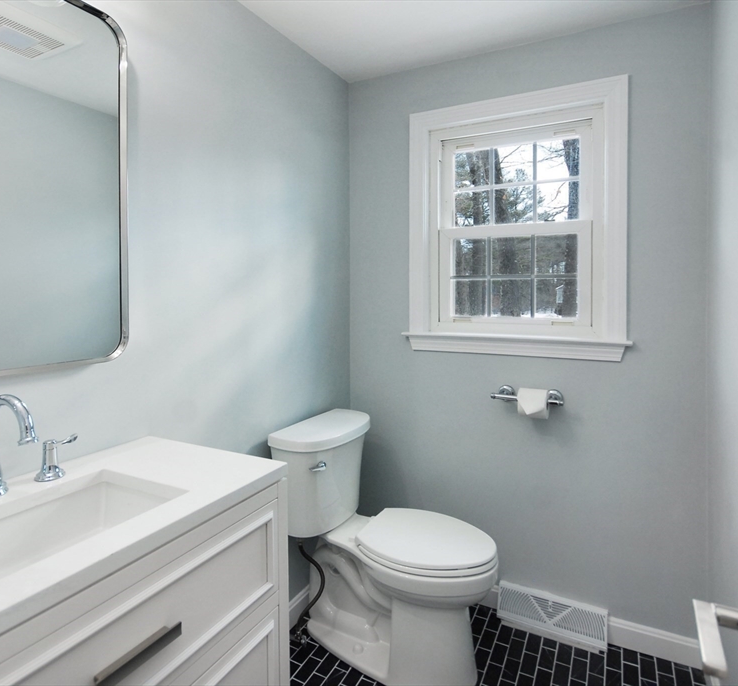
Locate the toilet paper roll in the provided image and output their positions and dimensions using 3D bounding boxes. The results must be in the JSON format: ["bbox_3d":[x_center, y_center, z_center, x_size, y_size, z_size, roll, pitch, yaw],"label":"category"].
[{"bbox_3d":[0.644,0.238,1.679,0.110,0.106,0.106,2,4,24],"label":"toilet paper roll"}]

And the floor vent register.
[{"bbox_3d":[0.716,1.070,1.678,0.409,0.135,0.074,2,4,24],"label":"floor vent register"}]

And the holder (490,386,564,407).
[{"bbox_3d":[0.634,0.219,1.710,0.277,0.068,0.085,2,4,24],"label":"holder"}]

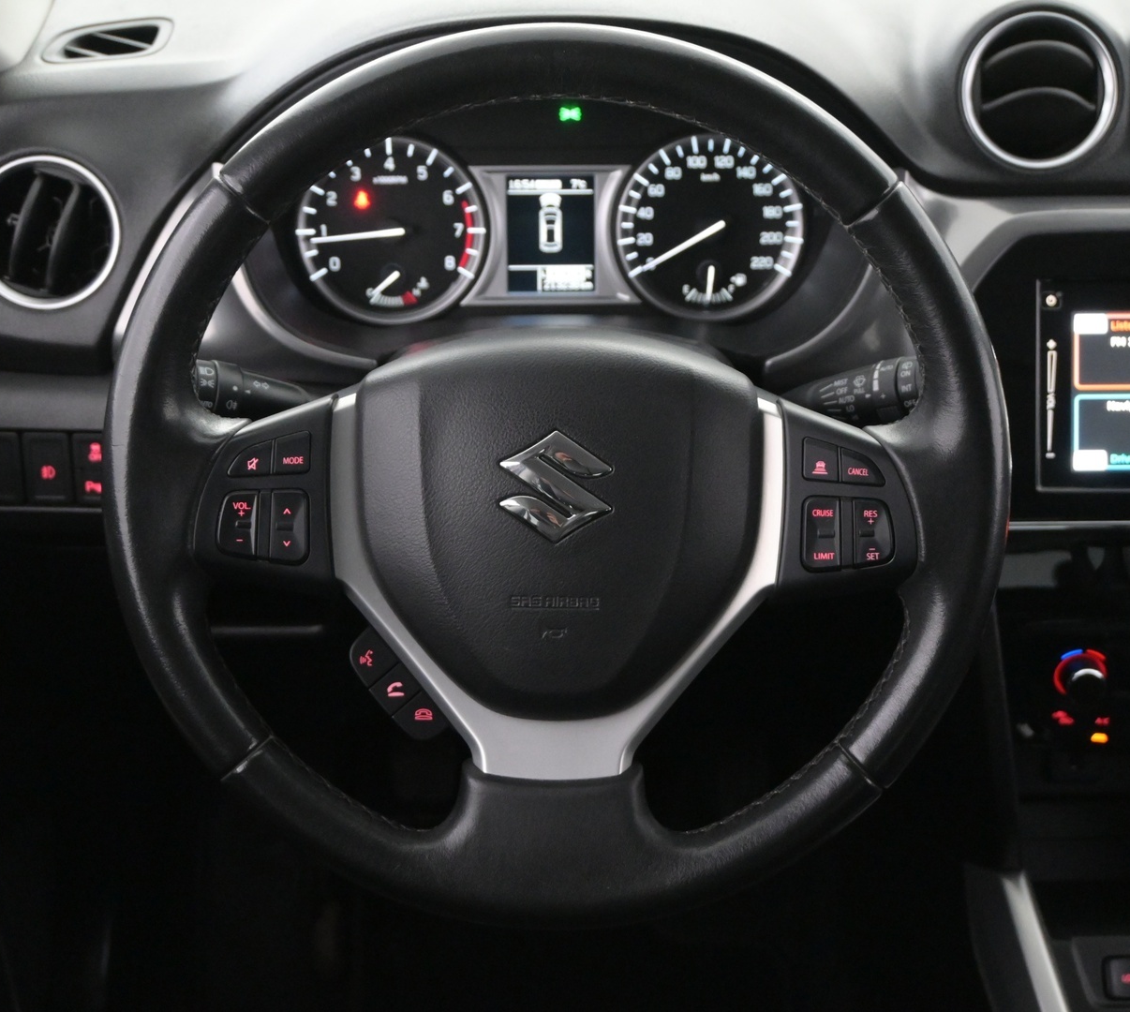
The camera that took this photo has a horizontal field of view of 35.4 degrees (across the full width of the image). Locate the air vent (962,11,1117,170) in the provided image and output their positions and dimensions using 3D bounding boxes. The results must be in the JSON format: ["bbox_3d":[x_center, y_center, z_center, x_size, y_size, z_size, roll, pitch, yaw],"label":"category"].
[{"bbox_3d":[0.248,-0.217,0.925,0.082,0.083,0.020,0,-1,0],"label":"air vent"}]

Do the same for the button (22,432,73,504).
[{"bbox_3d":[-0.259,-0.020,0.889,0.025,0.036,0.010,0,14,0],"label":"button"}]

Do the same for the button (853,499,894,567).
[{"bbox_3d":[0.129,0.011,0.742,0.017,0.028,0.009,0,-6,0],"label":"button"}]

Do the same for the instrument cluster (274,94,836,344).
[{"bbox_3d":[-0.006,-0.151,0.950,0.310,0.137,0.060,0,-9,0],"label":"instrument cluster"}]

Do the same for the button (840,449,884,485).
[{"bbox_3d":[0.123,-0.016,0.735,0.018,0.015,0.008,0,-7,0],"label":"button"}]

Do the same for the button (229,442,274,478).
[{"bbox_3d":[-0.130,-0.019,0.735,0.019,0.015,0.008,0,-7,0],"label":"button"}]

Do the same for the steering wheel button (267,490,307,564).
[{"bbox_3d":[-0.115,0.009,0.735,0.016,0.031,0.008,0,-7,0],"label":"steering wheel button"}]

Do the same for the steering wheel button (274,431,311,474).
[{"bbox_3d":[-0.113,-0.022,0.735,0.015,0.018,0.008,0,-7,0],"label":"steering wheel button"}]

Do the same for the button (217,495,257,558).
[{"bbox_3d":[-0.137,0.009,0.742,0.017,0.027,0.009,0,-6,0],"label":"button"}]

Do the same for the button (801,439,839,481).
[{"bbox_3d":[0.106,-0.019,0.741,0.015,0.018,0.008,0,-6,0],"label":"button"}]

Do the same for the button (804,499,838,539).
[{"bbox_3d":[0.107,0.005,0.741,0.014,0.017,0.008,0,-6,0],"label":"button"}]

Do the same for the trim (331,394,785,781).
[{"bbox_3d":[-0.003,0.034,0.738,0.189,0.161,0.036,0,-6,0],"label":"trim"}]

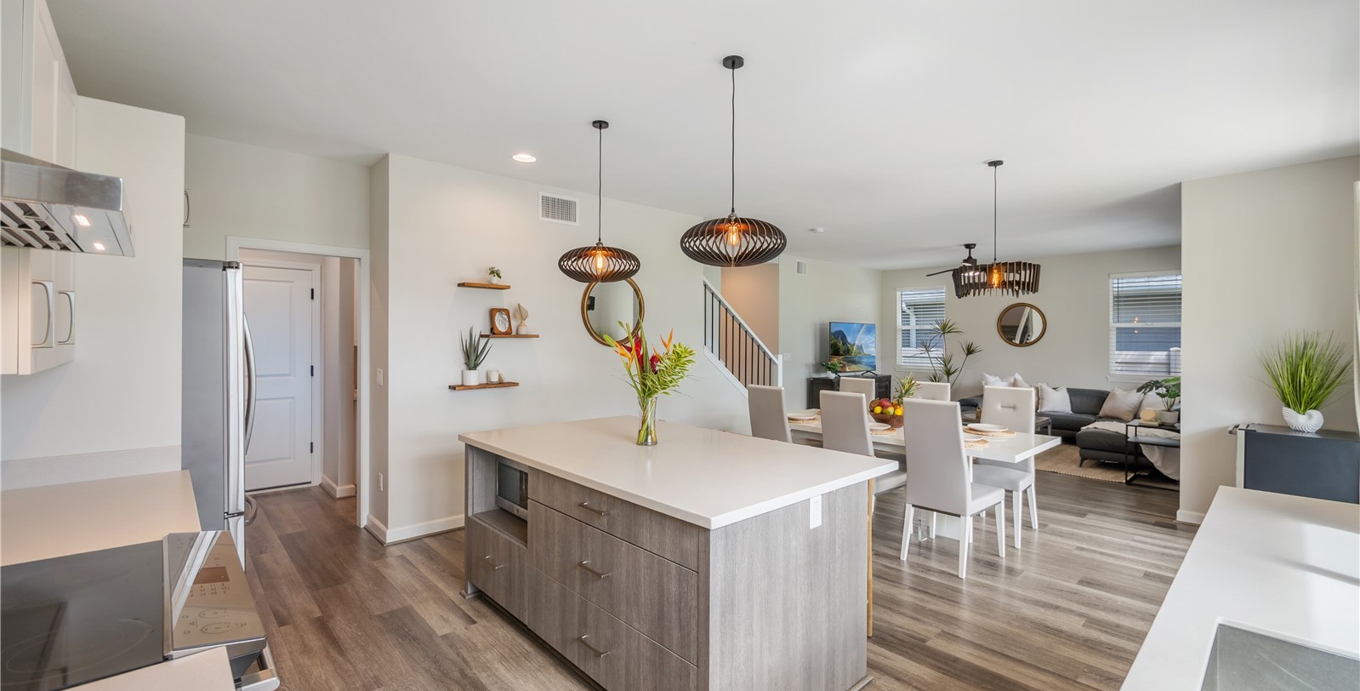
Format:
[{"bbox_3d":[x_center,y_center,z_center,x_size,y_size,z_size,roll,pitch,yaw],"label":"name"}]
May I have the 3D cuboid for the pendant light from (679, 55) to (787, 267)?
[{"bbox_3d":[0.249,-0.849,2.559,0.492,0.950,0.492,0,1,6],"label":"pendant light"}]

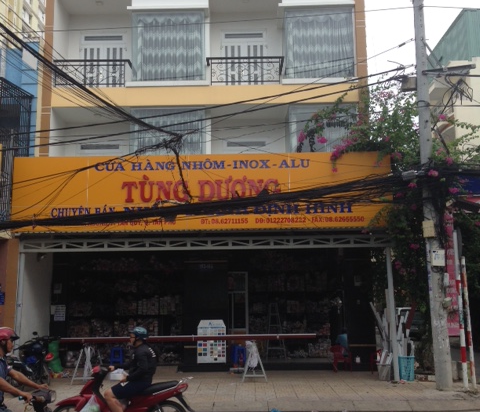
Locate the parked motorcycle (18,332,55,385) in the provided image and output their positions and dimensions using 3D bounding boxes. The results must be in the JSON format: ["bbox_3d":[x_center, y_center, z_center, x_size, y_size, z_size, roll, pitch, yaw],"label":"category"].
[{"bbox_3d":[-4.293,3.259,12.622,0.680,1.050,1.800,-3,-11,10],"label":"parked motorcycle"}]

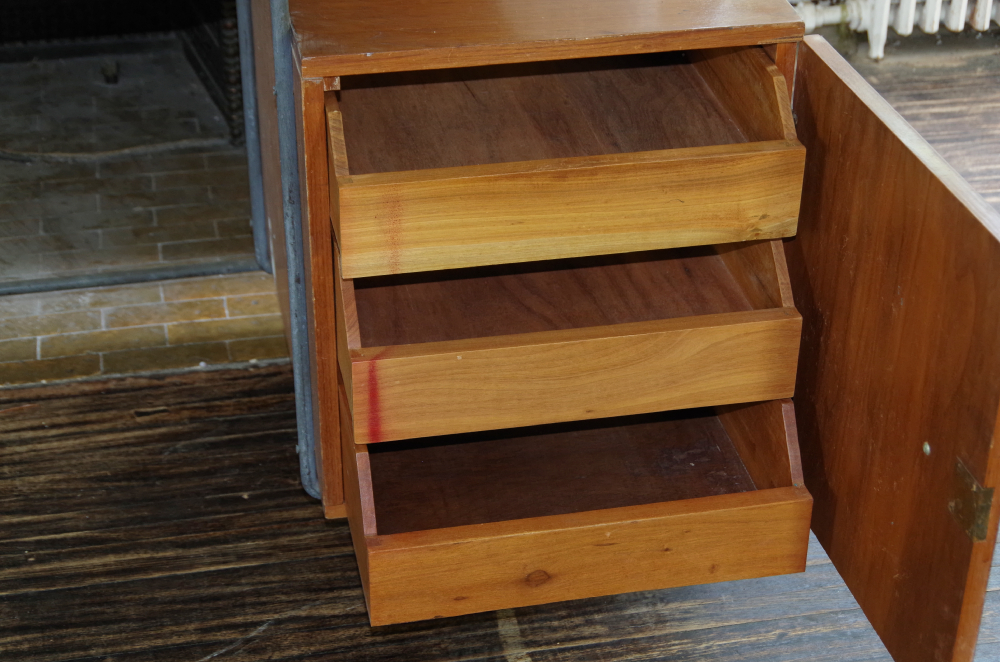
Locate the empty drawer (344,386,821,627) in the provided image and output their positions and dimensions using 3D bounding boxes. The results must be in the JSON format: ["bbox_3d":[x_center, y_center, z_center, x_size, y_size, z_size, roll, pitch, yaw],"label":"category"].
[{"bbox_3d":[0.043,0.071,2.060,0.425,0.149,0.470,-6,32,-10],"label":"empty drawer"}]

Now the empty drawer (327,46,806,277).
[{"bbox_3d":[0.023,-0.244,1.985,0.425,0.131,0.470,-6,32,-10],"label":"empty drawer"}]

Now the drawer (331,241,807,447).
[{"bbox_3d":[0.029,-0.101,2.037,0.425,0.150,0.470,-6,32,-10],"label":"drawer"}]

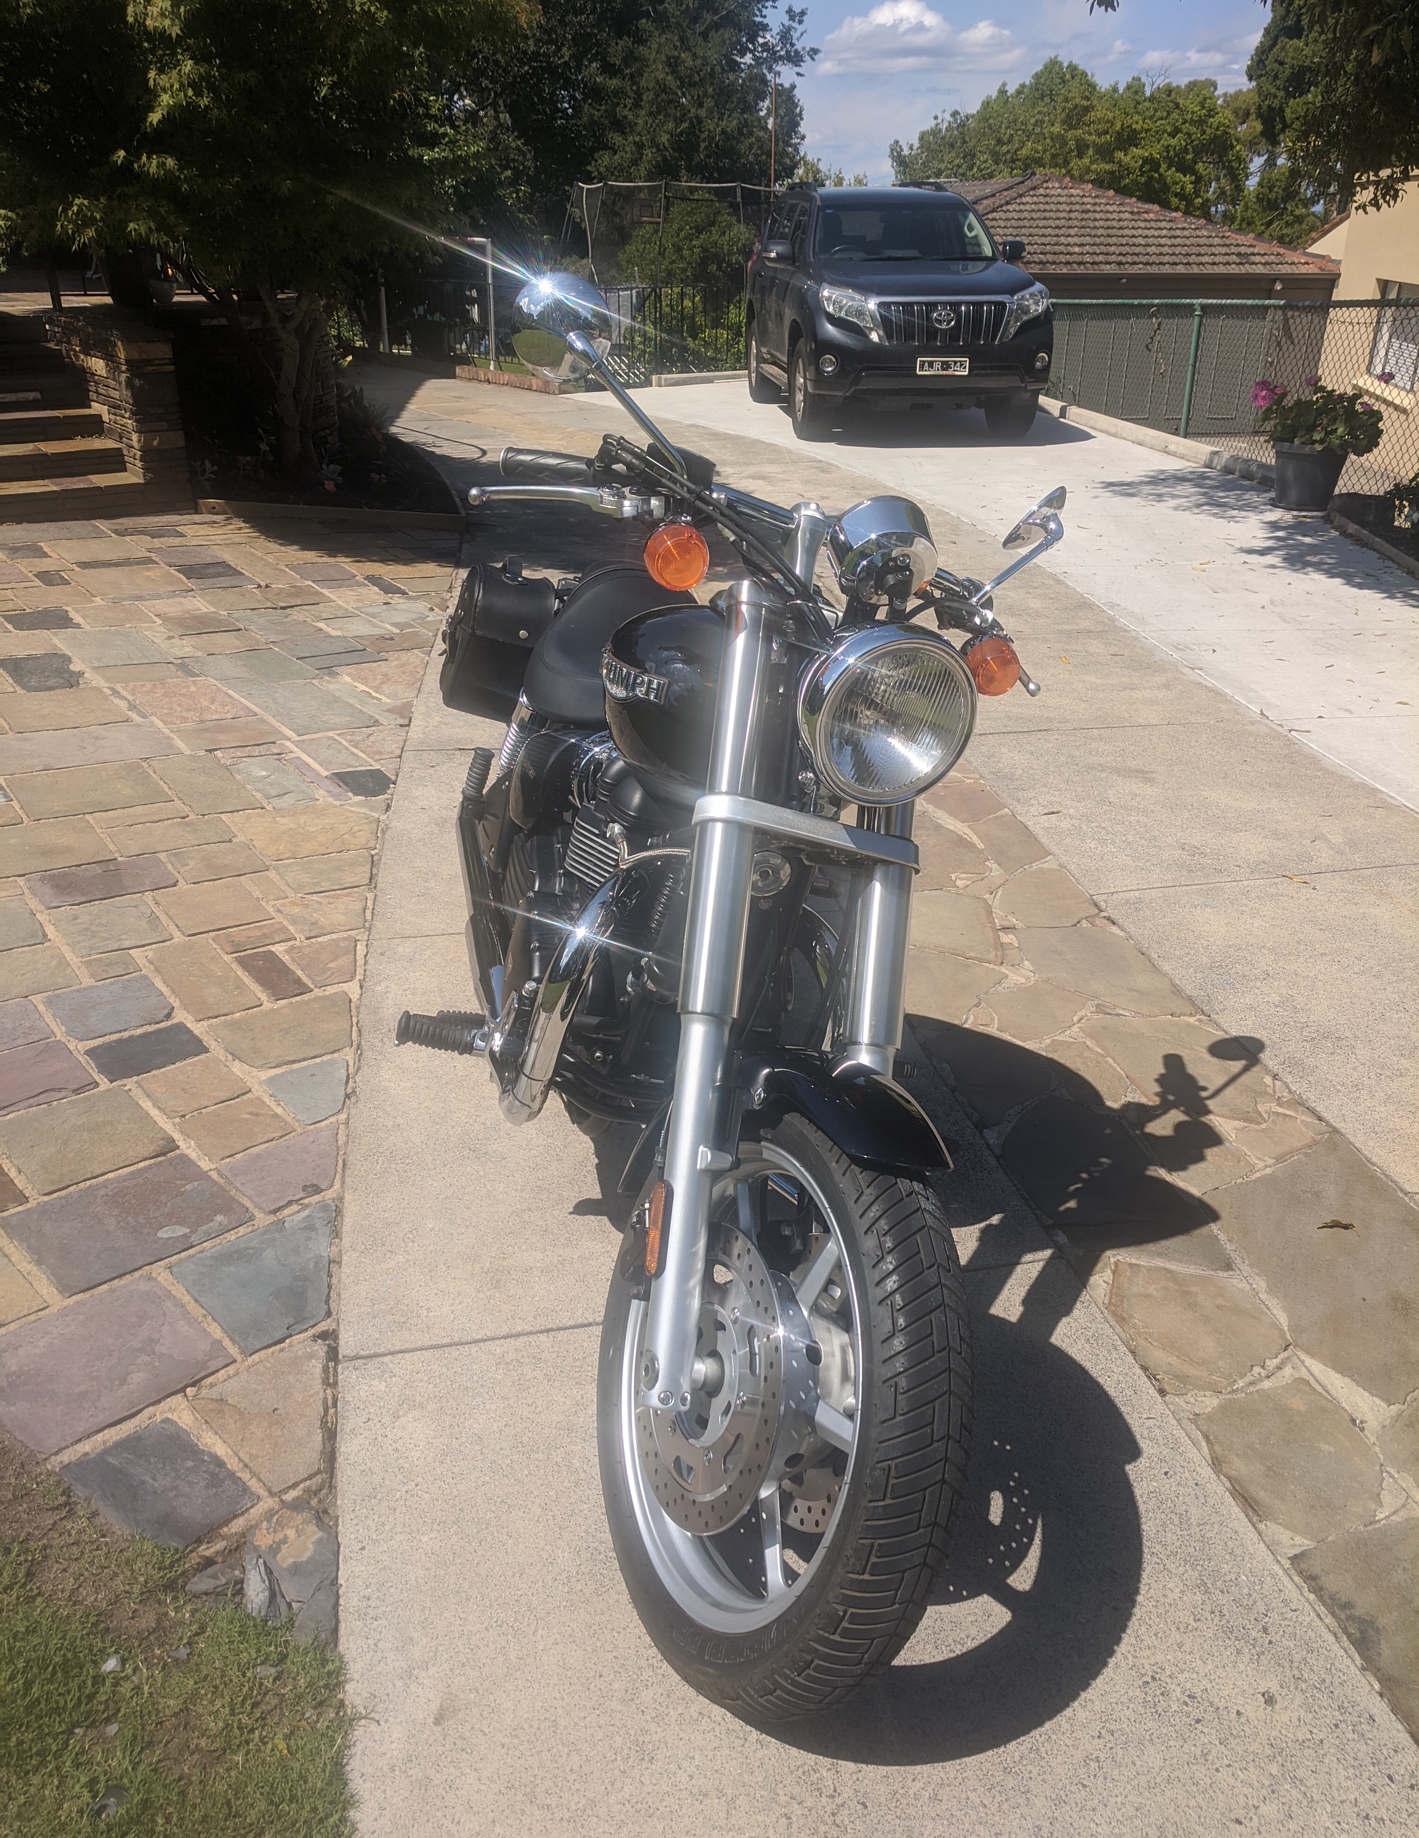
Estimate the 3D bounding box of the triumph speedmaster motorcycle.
[{"bbox_3d":[-0.006,-0.190,2.168,0.900,1.340,2.360,3,23,-14],"label":"triumph speedmaster motorcycle"}]

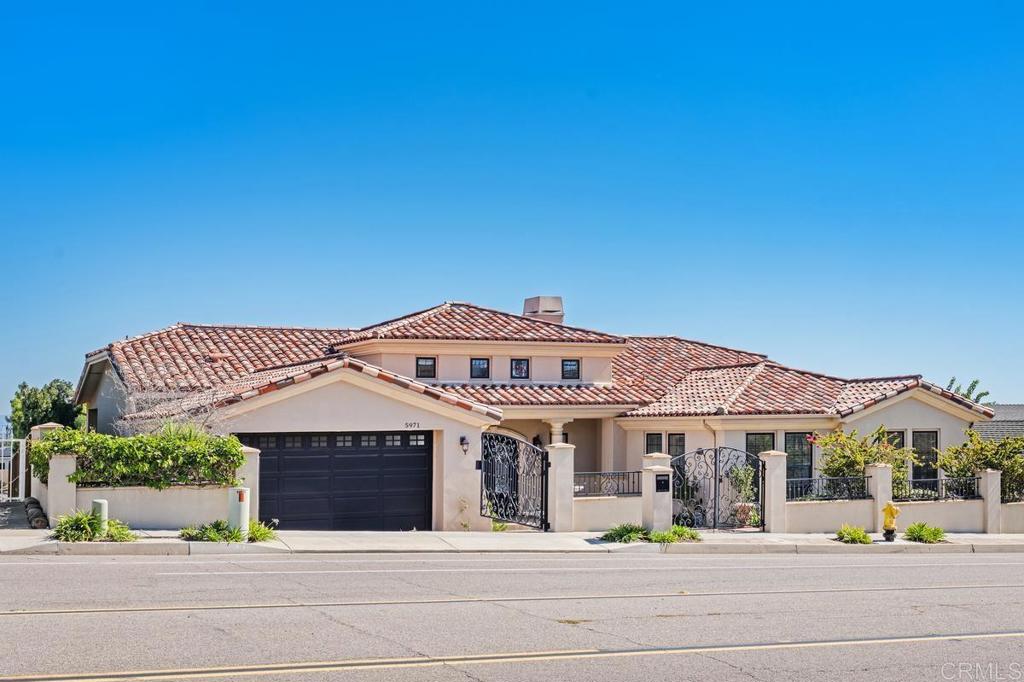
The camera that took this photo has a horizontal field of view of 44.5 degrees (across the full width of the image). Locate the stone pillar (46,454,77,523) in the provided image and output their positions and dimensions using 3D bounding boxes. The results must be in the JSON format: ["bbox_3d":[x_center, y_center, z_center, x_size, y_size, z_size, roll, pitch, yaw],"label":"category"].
[{"bbox_3d":[-9.325,3.095,25.955,0.530,1.499,0.530,1,-1,-23],"label":"stone pillar"}]

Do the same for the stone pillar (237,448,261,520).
[{"bbox_3d":[-5.810,3.211,27.432,0.520,1.793,0.520,1,-1,-23],"label":"stone pillar"}]

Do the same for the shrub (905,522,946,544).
[{"bbox_3d":[10.769,4.973,32.579,0.853,0.495,0.766,1,-1,-23],"label":"shrub"}]

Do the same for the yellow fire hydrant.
[{"bbox_3d":[9.755,4.637,32.151,0.425,1.028,0.360,1,-1,-23],"label":"yellow fire hydrant"}]

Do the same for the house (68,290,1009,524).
[{"bbox_3d":[0.792,1.626,39.547,25.888,6.148,18.500,1,-1,-23],"label":"house"}]

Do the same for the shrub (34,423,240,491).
[{"bbox_3d":[-8.018,2.496,26.935,4.253,1.228,1.600,1,-1,-23],"label":"shrub"}]

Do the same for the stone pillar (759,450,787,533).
[{"bbox_3d":[6.830,3.927,32.740,0.530,2.105,0.530,1,-1,-23],"label":"stone pillar"}]

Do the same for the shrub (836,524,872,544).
[{"bbox_3d":[8.676,4.850,31.689,0.711,0.456,0.638,1,-1,-23],"label":"shrub"}]

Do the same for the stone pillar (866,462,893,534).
[{"bbox_3d":[9.987,4.264,34.063,0.520,1.854,0.520,1,-1,-23],"label":"stone pillar"}]

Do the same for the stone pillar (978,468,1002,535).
[{"bbox_3d":[13.559,4.539,35.562,0.520,1.800,0.520,1,-1,-23],"label":"stone pillar"}]

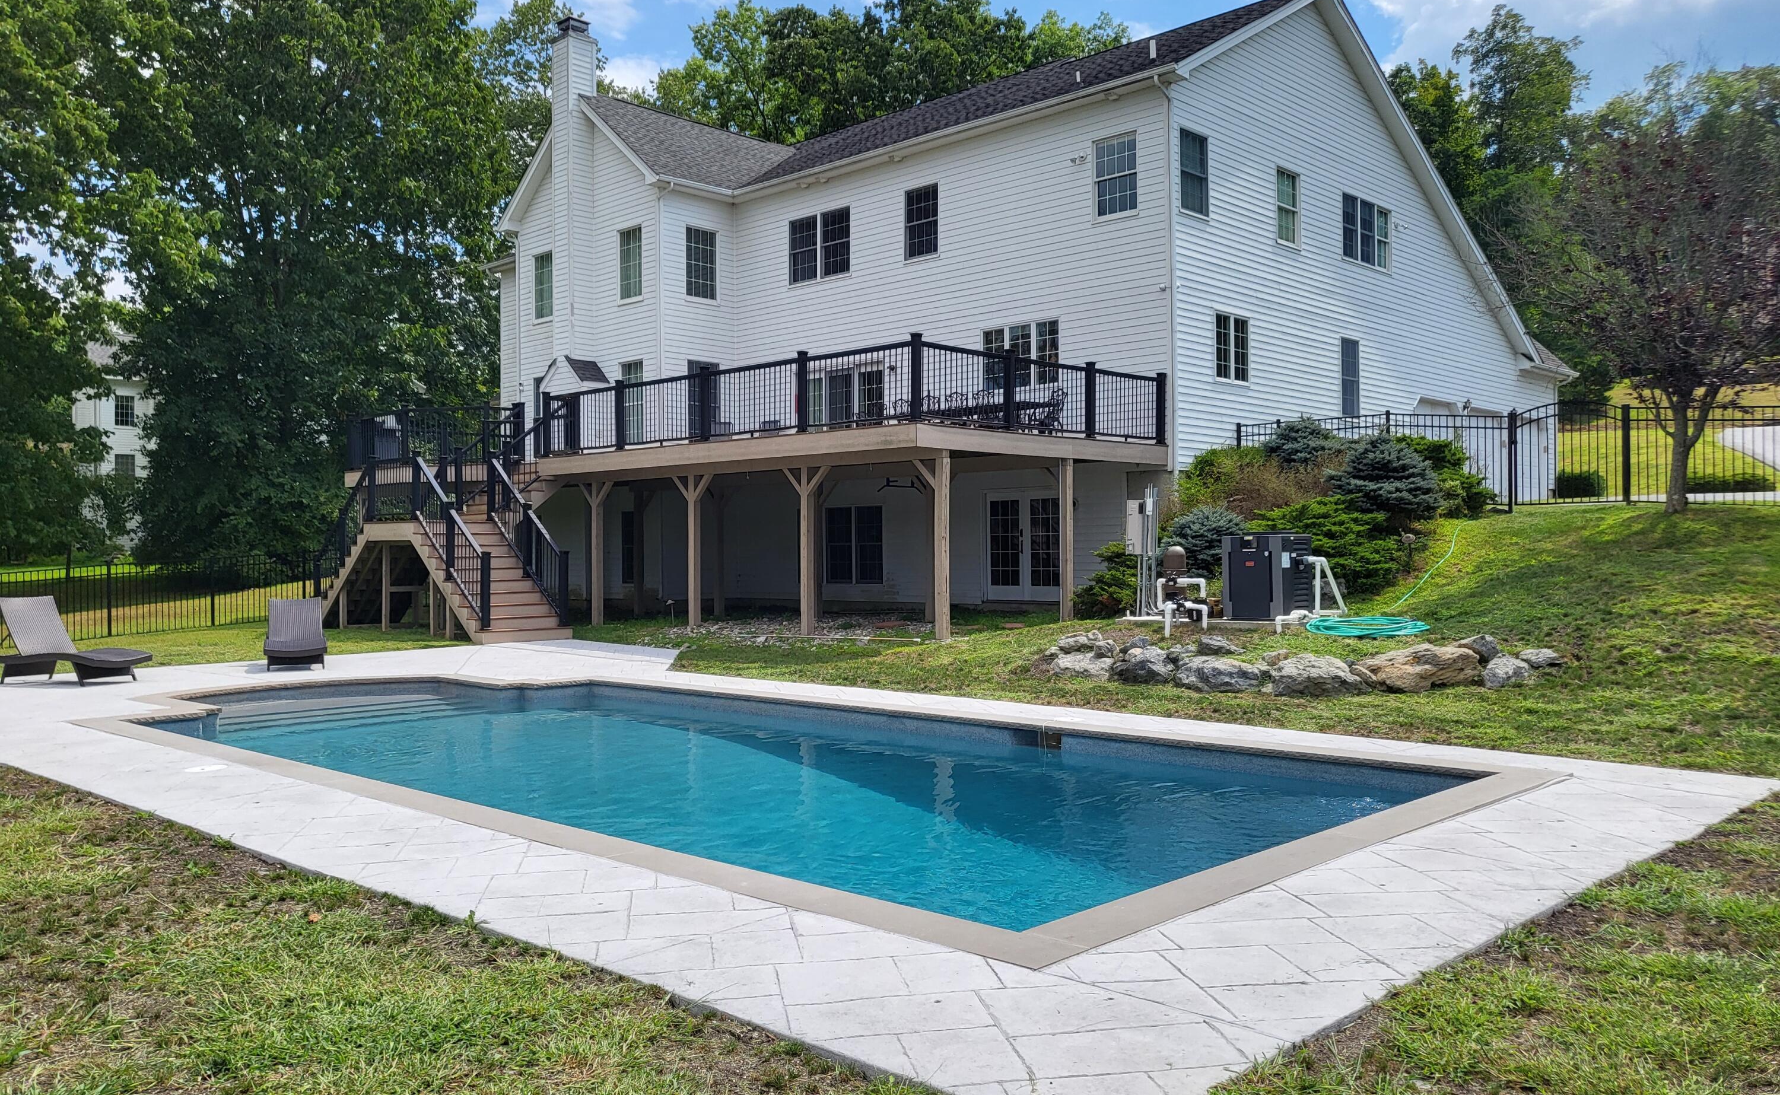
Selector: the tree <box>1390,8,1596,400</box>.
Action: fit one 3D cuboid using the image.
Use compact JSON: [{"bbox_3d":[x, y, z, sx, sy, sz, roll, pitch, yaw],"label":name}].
[{"bbox_3d":[22.545,-11.200,50.000,8.000,17.800,7.500,0,0,25],"label":"tree"}]

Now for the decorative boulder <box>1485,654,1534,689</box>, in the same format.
[{"bbox_3d":[5.964,1.194,12.900,0.470,0.340,0.420,0,0,12],"label":"decorative boulder"}]

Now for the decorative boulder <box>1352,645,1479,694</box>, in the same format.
[{"bbox_3d":[5.013,1.156,12.700,1.200,0.450,0.700,0,0,12],"label":"decorative boulder"}]

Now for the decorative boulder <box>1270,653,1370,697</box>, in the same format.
[{"bbox_3d":[4.024,1.190,12.500,0.900,0.410,0.620,0,0,20],"label":"decorative boulder"}]

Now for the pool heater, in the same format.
[{"bbox_3d":[4.168,0.306,14.781,0.710,0.940,0.660,0,0,44],"label":"pool heater"}]

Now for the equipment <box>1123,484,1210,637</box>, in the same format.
[{"bbox_3d":[2.984,0.144,14.600,0.850,1.600,0.750,0,0,44],"label":"equipment"}]

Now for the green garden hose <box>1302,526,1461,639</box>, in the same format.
[{"bbox_3d":[5.750,0.280,15.200,1.500,1.150,5.000,0,0,32],"label":"green garden hose"}]

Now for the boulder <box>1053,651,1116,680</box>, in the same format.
[{"bbox_3d":[1.981,1.218,13.700,0.600,0.310,0.450,0,0,23],"label":"boulder"}]

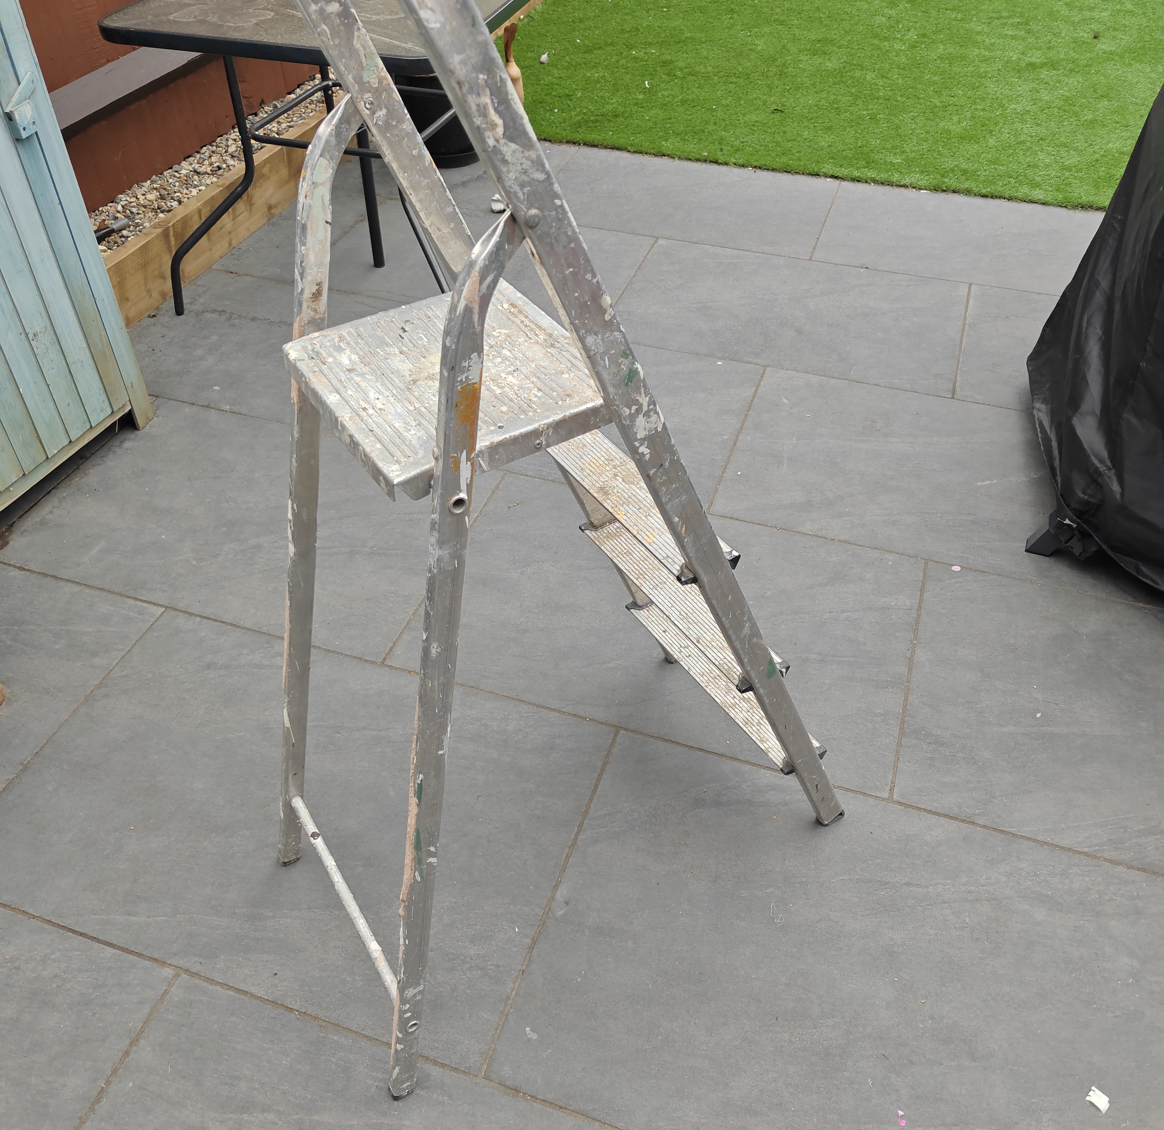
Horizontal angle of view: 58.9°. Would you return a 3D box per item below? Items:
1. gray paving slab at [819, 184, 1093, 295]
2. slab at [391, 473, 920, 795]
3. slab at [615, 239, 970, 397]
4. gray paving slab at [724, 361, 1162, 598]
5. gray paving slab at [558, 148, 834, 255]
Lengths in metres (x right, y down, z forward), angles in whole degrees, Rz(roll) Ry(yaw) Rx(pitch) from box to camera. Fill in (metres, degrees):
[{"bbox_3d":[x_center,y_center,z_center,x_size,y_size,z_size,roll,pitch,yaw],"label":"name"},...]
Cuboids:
[{"bbox_3d":[1.191,-0.973,3.102,0.900,0.022,0.600,13,45,14],"label":"gray paving slab"},{"bbox_3d":[0.164,0.093,1.968,0.900,0.022,0.600,13,45,14],"label":"slab"},{"bbox_3d":[0.561,-0.683,2.795,0.900,0.022,0.600,13,45,14],"label":"slab"},{"bbox_3d":[0.795,-0.195,2.273,0.900,0.022,0.600,13,45,14],"label":"gray paving slab"},{"bbox_3d":[0.333,-1.170,3.315,0.900,0.022,0.600,13,45,14],"label":"gray paving slab"}]

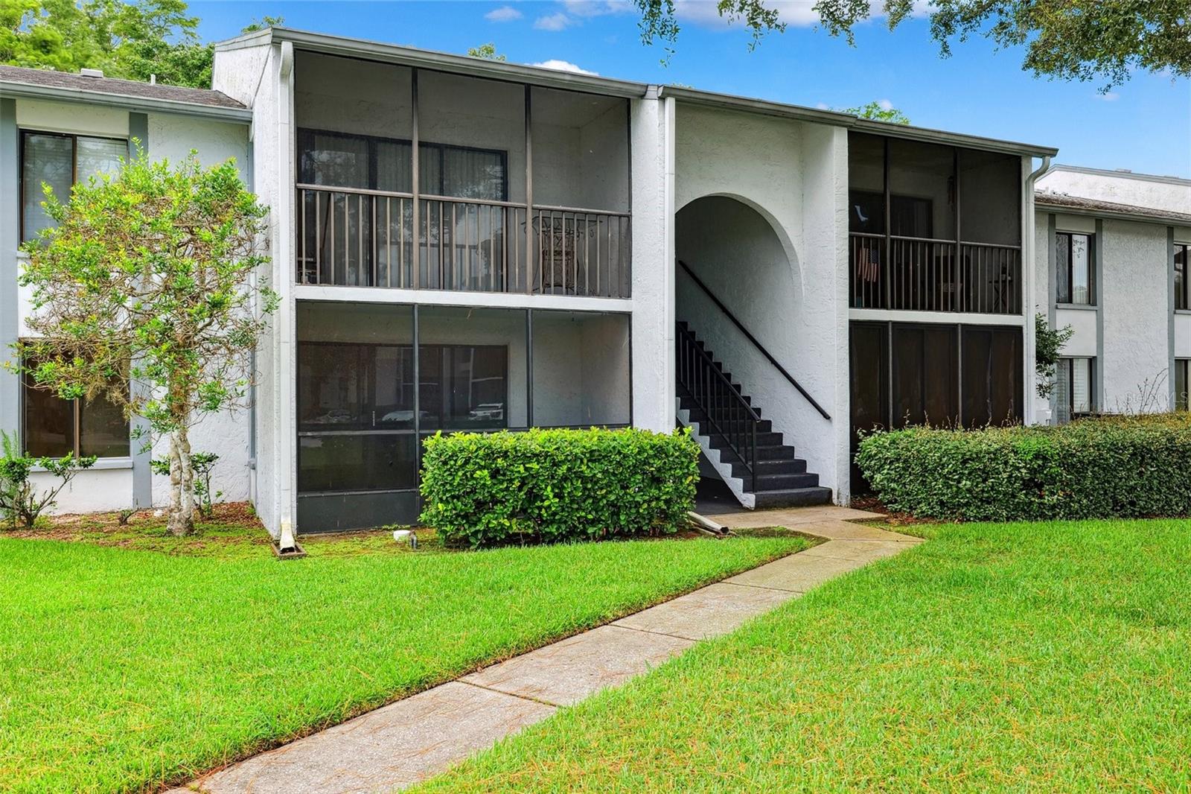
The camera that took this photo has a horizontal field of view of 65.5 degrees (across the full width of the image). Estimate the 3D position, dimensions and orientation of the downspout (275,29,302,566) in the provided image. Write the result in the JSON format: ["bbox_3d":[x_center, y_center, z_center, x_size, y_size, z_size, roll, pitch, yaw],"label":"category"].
[{"bbox_3d":[-3.147,-1.053,9.441,0.152,5.202,0.424,0,0,-25],"label":"downspout"}]

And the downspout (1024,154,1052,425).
[{"bbox_3d":[6.764,-1.085,14.095,0.141,5.151,0.424,0,0,-25],"label":"downspout"}]

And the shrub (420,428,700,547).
[{"bbox_3d":[-0.360,0.953,10.324,3.000,1.192,0.869,0,0,-25],"label":"shrub"}]

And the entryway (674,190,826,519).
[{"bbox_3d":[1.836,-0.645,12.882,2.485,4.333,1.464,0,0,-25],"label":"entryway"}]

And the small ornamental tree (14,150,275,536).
[{"bbox_3d":[-4.769,-0.609,9.796,2.687,4.161,2.525,0,0,-25],"label":"small ornamental tree"}]

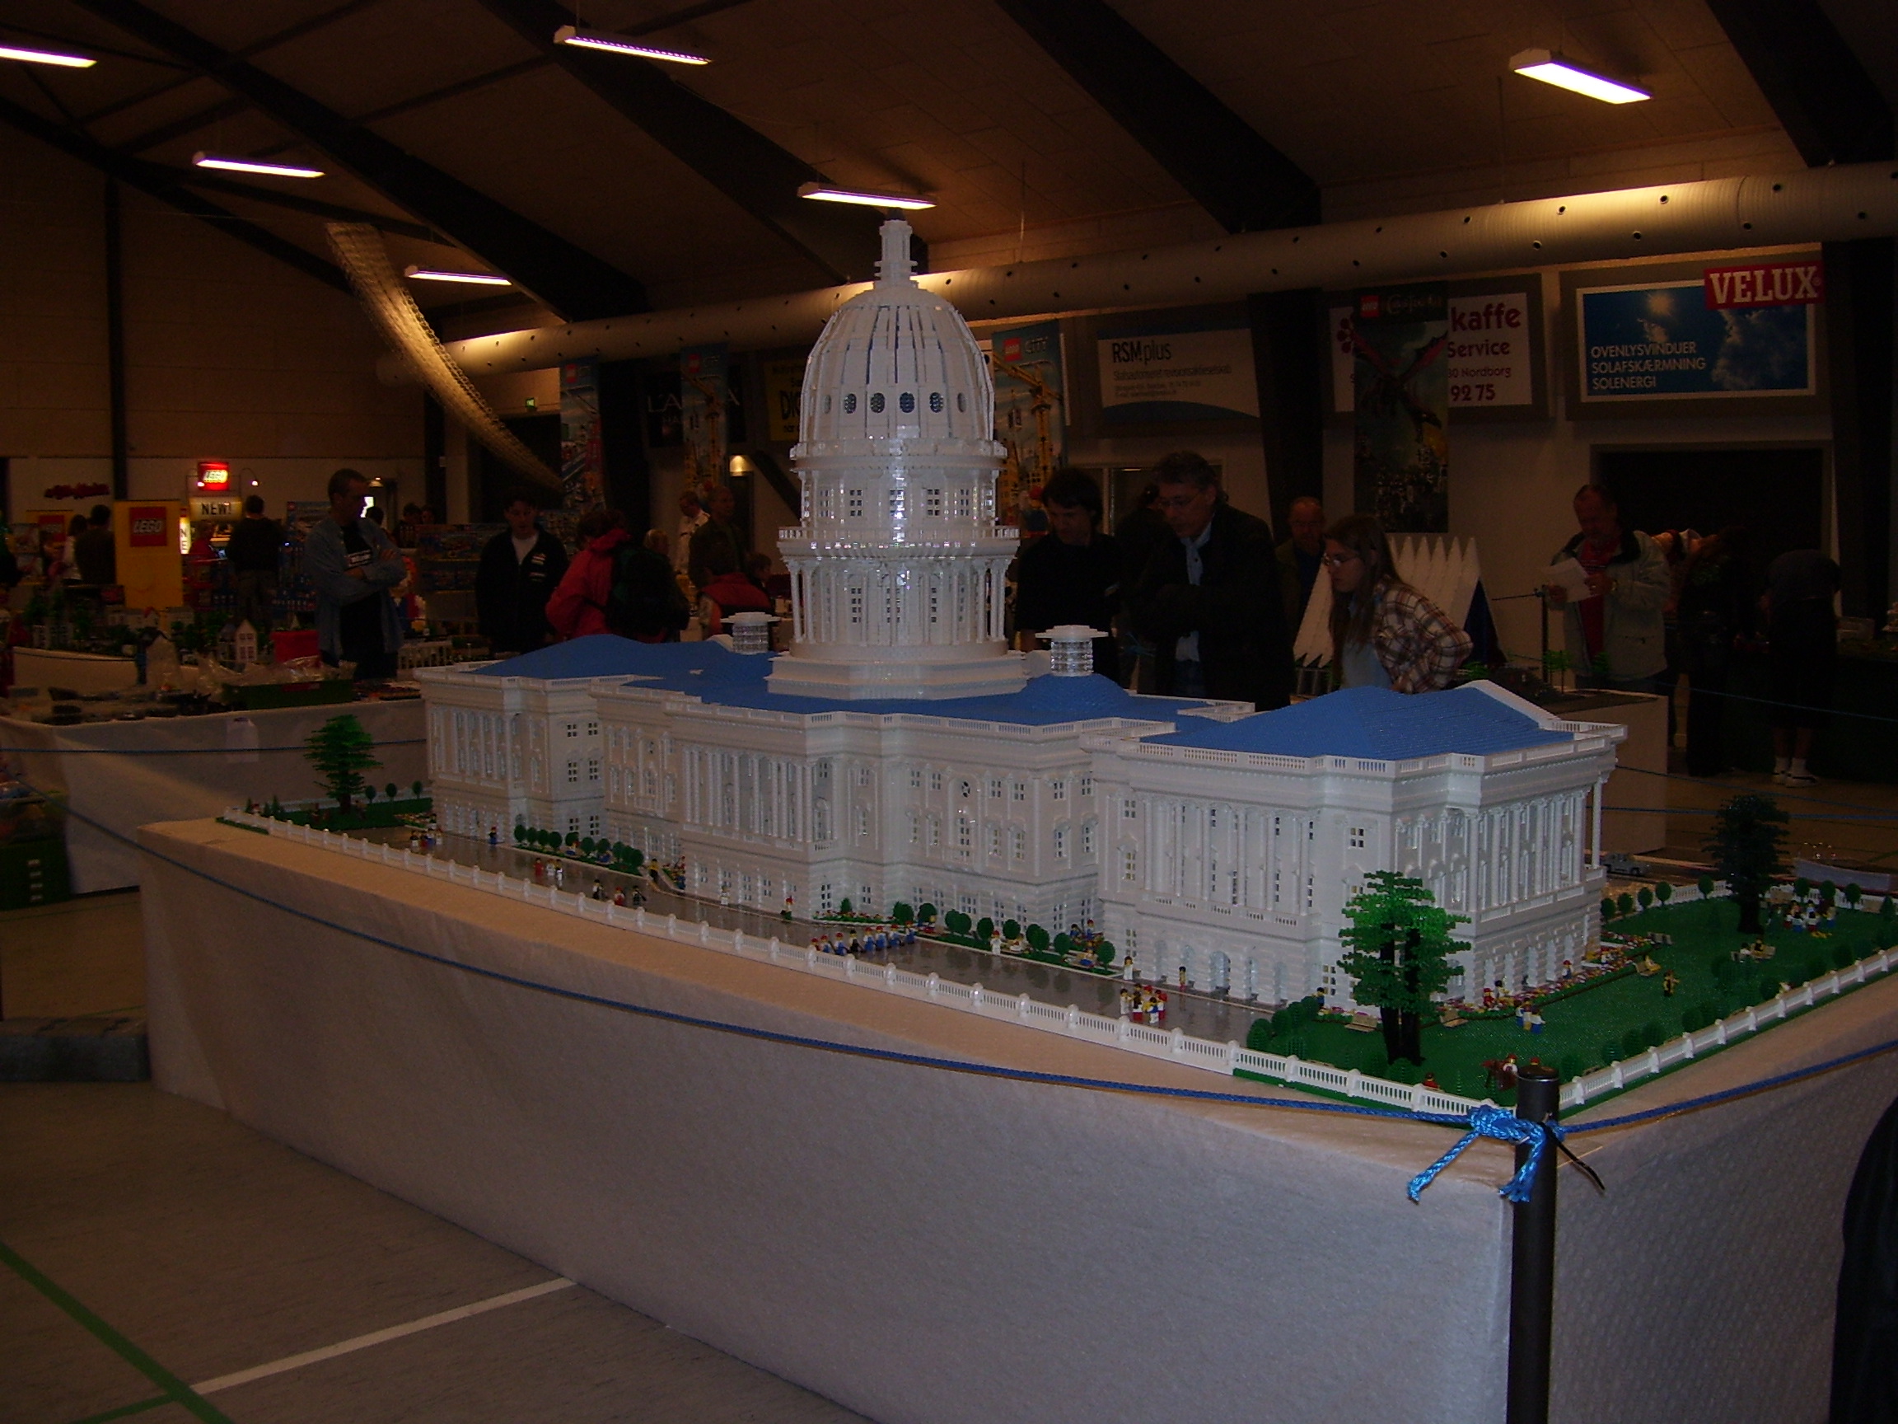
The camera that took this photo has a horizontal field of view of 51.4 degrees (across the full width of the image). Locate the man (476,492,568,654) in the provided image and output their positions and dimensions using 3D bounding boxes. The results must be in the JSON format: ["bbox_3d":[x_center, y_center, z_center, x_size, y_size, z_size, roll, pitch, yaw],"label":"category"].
[{"bbox_3d":[-2.250,-0.265,10.400,0.520,1.760,0.360,-2,6,-12],"label":"man"}]

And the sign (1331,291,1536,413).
[{"bbox_3d":[3.714,-2.767,15.335,1.734,0.822,0.050,5,12,45],"label":"sign"}]

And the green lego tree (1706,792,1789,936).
[{"bbox_3d":[1.684,0.315,4.143,0.175,0.290,0.175,-6,8,-45],"label":"green lego tree"}]

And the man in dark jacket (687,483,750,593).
[{"bbox_3d":[-1.528,-0.557,13.000,0.500,1.820,0.380,-5,7,-37],"label":"man in dark jacket"}]

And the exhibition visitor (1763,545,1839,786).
[{"bbox_3d":[5.045,-0.272,11.650,0.470,1.370,0.680,5,8,44],"label":"exhibition visitor"}]

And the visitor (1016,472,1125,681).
[{"bbox_3d":[0.434,0.020,7.203,0.530,1.780,0.400,3,6,32],"label":"visitor"}]

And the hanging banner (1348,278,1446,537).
[{"bbox_3d":[3.332,-2.226,14.564,0.030,1.813,0.806,-6,8,-45],"label":"hanging banner"}]

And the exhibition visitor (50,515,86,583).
[{"bbox_3d":[-8.679,-1.051,19.500,0.380,1.700,0.480,5,8,45],"label":"exhibition visitor"}]

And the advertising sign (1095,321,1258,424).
[{"bbox_3d":[1.964,-2.933,17.082,1.704,0.832,0.050,5,12,45],"label":"advertising sign"}]

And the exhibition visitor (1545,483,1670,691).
[{"bbox_3d":[3.441,-0.291,10.335,0.600,1.780,0.450,4,7,36],"label":"exhibition visitor"}]

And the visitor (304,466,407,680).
[{"bbox_3d":[-3.052,-0.294,10.187,0.420,1.860,0.550,5,8,45],"label":"visitor"}]

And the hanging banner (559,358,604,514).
[{"bbox_3d":[-4.069,-3.005,21.943,0.030,1.813,0.806,-6,8,-45],"label":"hanging banner"}]

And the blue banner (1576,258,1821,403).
[{"bbox_3d":[5.631,-2.852,14.800,1.880,0.950,0.040,5,17,44],"label":"blue banner"}]

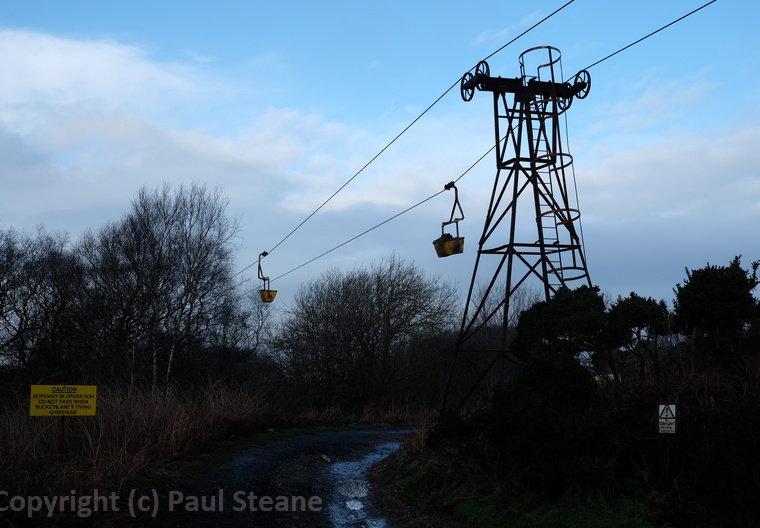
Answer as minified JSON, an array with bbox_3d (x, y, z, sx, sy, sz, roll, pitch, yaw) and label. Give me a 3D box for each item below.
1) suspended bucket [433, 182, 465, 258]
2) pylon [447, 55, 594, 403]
[{"bbox_3d":[2.019,-1.287,27.001,0.571,2.099,1.034,1,-5,-18],"label":"suspended bucket"},{"bbox_3d":[3.119,-0.301,19.736,3.073,8.195,3.201,1,-5,-18],"label":"pylon"}]

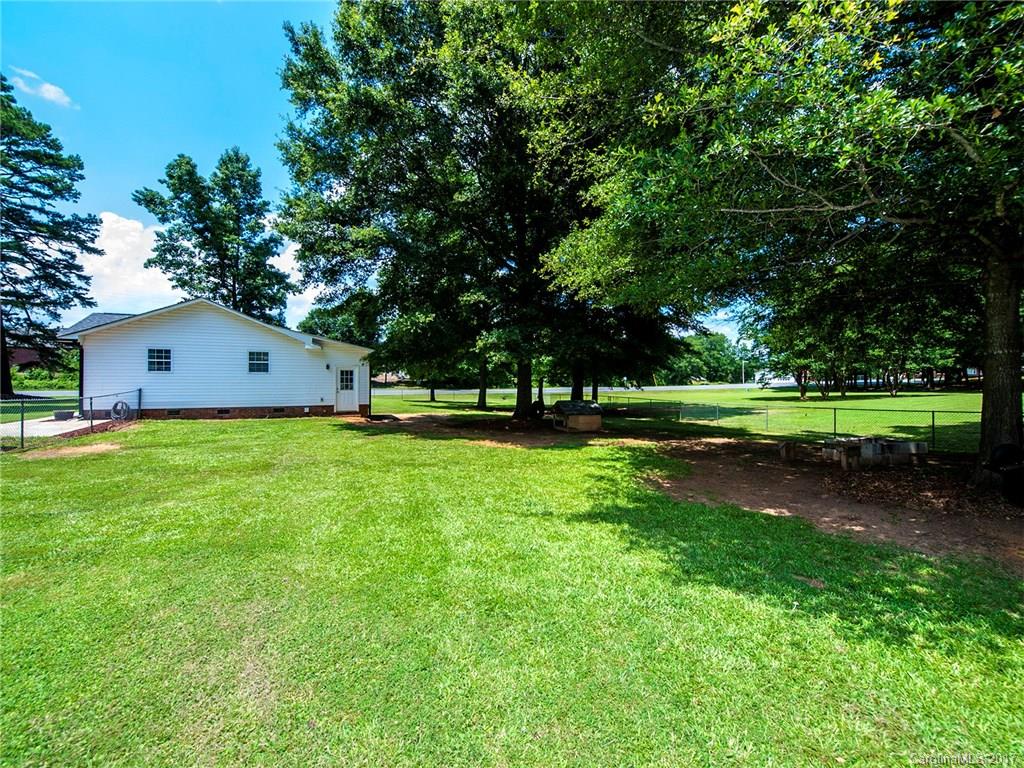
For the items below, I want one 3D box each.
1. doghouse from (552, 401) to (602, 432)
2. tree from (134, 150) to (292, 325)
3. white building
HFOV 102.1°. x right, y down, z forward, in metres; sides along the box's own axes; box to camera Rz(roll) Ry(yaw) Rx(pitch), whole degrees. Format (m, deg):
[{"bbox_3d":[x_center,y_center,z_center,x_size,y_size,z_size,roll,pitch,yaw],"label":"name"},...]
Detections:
[{"bbox_3d":[2.370,1.160,15.100,1.450,1.030,1.300,0,0,-18],"label":"doghouse"},{"bbox_3d":[-23.700,-8.800,33.000,11.000,20.200,11.000,0,0,-35],"label":"tree"},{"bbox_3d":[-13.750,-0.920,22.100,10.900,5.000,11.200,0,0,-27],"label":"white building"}]

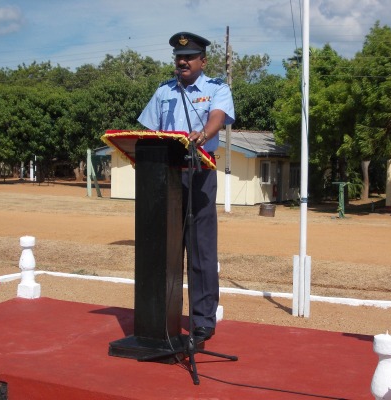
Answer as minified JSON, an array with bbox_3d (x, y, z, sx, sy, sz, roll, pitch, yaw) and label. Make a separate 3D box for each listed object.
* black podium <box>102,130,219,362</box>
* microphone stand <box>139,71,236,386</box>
[{"bbox_3d":[-0.200,0.226,4.200,0.530,1.180,0.380,1,3,28],"label":"black podium"},{"bbox_3d":[-0.040,0.071,3.960,0.520,1.510,0.740,0,2,-9],"label":"microphone stand"}]

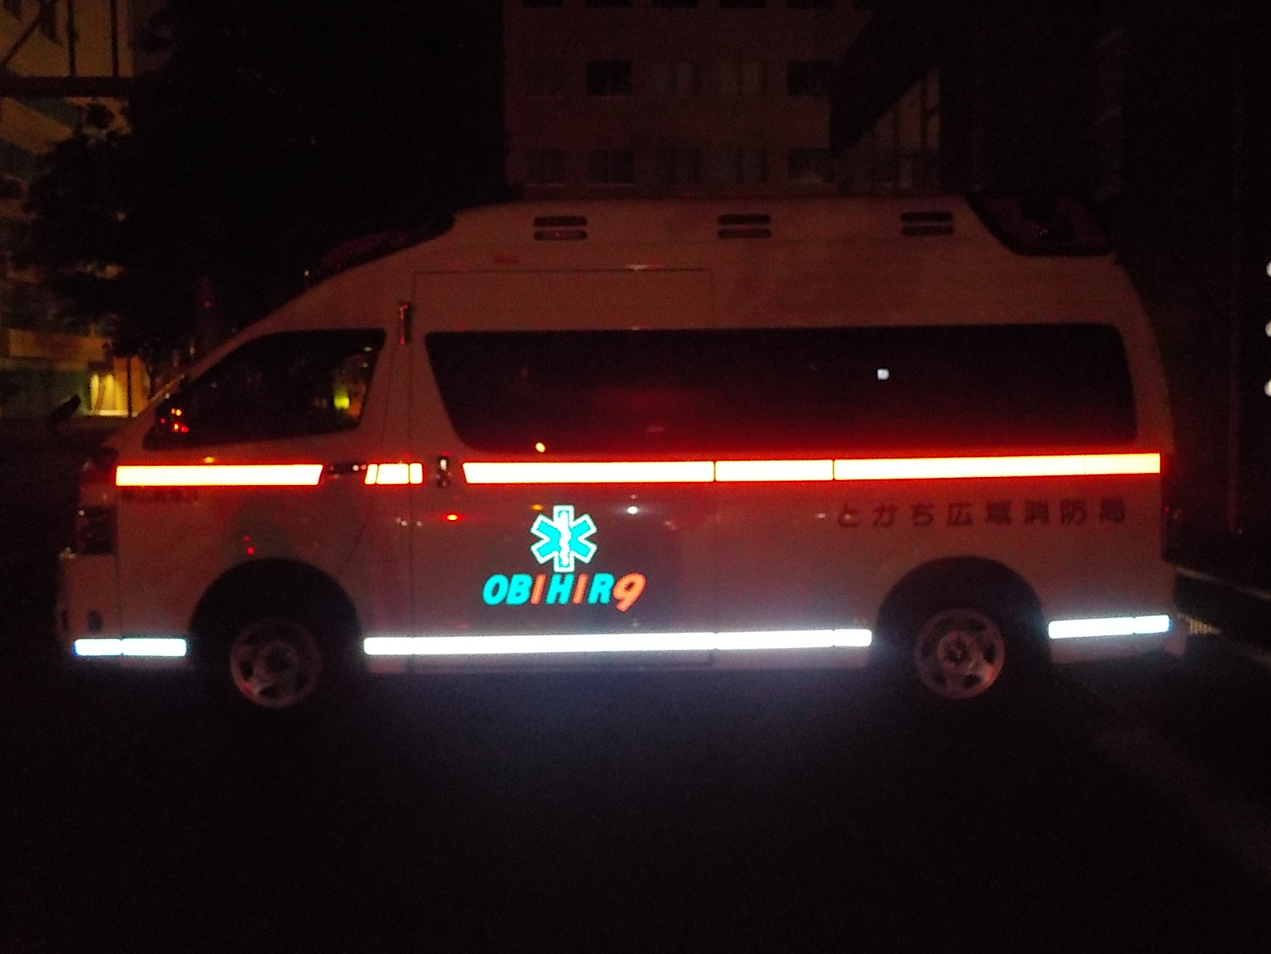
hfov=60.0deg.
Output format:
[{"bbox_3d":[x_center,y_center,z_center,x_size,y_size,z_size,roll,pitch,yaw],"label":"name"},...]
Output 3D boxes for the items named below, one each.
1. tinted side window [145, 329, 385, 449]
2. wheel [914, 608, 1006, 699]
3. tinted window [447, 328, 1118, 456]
[{"bbox_3d":[-1.665,-0.393,4.958,1.080,0.530,0.080,-1,-2,2],"label":"tinted side window"},{"bbox_3d":[1.482,0.806,5.099,0.420,0.420,0.160,-1,3,-1],"label":"wheel"},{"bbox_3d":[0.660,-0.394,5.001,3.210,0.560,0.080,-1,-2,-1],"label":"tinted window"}]

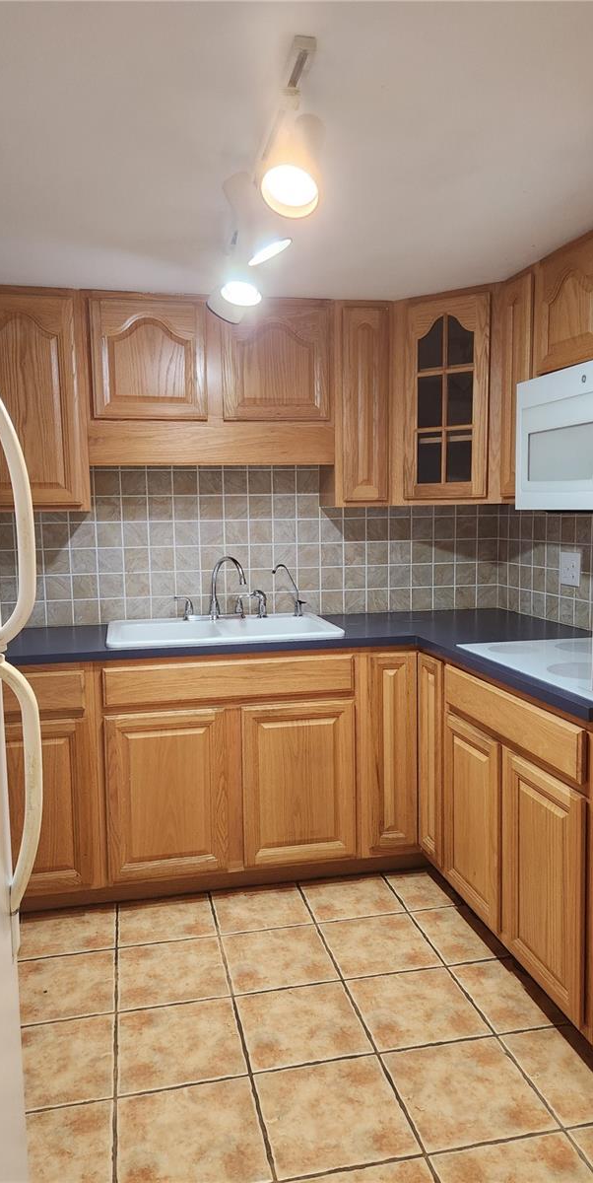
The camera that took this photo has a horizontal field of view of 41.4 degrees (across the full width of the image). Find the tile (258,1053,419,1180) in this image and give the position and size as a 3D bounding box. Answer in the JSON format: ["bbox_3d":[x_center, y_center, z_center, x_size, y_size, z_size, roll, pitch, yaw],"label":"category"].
[{"bbox_3d":[0.081,1.186,1.781,0.307,0.011,0.307,-2,6,-12],"label":"tile"}]

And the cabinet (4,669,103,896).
[{"bbox_3d":[-0.909,0.608,2.789,0.430,0.791,0.580,-2,6,-12],"label":"cabinet"}]

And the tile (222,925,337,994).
[{"bbox_3d":[-0.055,1.116,2.388,0.307,0.010,0.307,-2,6,-12],"label":"tile"}]

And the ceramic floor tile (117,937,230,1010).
[{"bbox_3d":[-0.369,1.137,2.338,0.307,0.011,0.307,-2,6,-12],"label":"ceramic floor tile"}]

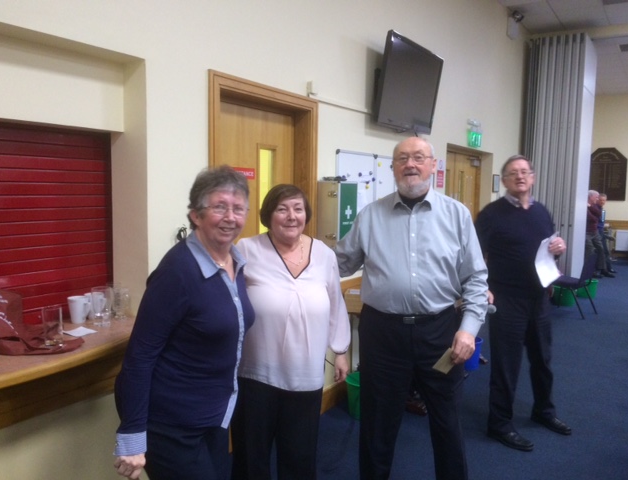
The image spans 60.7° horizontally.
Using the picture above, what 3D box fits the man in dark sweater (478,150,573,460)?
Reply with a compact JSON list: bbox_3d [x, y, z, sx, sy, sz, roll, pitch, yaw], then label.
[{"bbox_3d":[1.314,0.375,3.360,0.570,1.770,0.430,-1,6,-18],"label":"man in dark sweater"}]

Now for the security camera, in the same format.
[{"bbox_3d":[2.758,-3.022,7.250,0.150,0.150,0.180,0,15,-9],"label":"security camera"}]

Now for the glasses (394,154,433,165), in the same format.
[{"bbox_3d":[0.423,-0.337,2.270,0.140,0.042,0.140,3,6,21],"label":"glasses"}]

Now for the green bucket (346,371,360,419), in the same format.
[{"bbox_3d":[0.374,1.092,3.734,0.300,0.245,0.300,1,5,0],"label":"green bucket"}]

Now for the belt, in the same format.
[{"bbox_3d":[0.404,0.309,2.270,0.395,0.050,0.300,2,5,12],"label":"belt"}]

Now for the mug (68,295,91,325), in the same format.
[{"bbox_3d":[-0.970,0.290,2.220,0.100,0.107,0.080,-2,6,-24],"label":"mug"}]

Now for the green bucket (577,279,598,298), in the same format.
[{"bbox_3d":[4.157,0.735,8.134,0.300,0.250,0.300,4,6,33],"label":"green bucket"}]

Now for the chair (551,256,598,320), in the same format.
[{"bbox_3d":[3.354,0.554,6.983,0.480,0.800,0.540,-4,7,-41],"label":"chair"}]

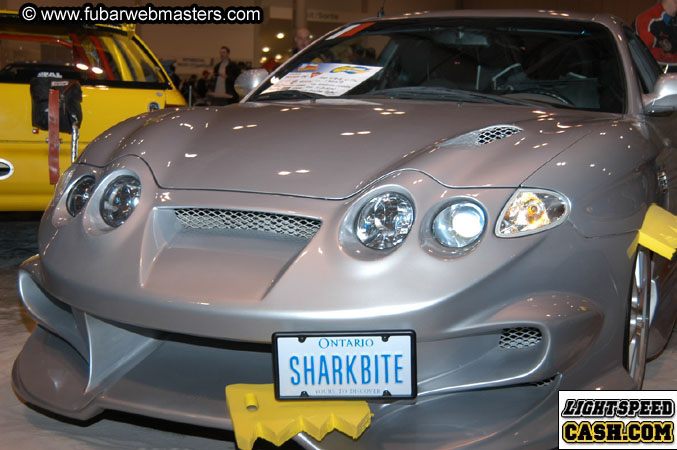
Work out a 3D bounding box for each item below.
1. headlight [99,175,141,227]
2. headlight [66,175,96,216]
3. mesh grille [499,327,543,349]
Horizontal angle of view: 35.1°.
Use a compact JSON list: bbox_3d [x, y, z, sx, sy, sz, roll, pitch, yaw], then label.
[{"bbox_3d":[-0.583,-0.064,2.865,0.140,0.138,0.075,4,-2,25],"label":"headlight"},{"bbox_3d":[-0.712,-0.082,2.985,0.122,0.118,0.072,4,-2,25],"label":"headlight"},{"bbox_3d":[0.432,0.267,2.540,0.110,0.058,0.035,4,8,25],"label":"mesh grille"}]

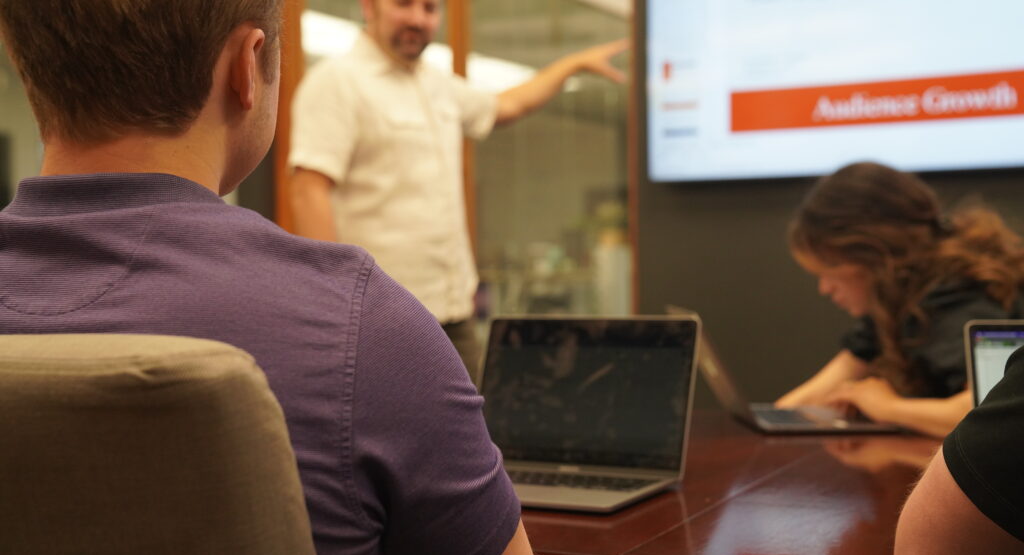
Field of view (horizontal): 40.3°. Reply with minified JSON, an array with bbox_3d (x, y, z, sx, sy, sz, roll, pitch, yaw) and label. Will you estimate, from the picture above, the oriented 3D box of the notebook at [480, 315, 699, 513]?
[{"bbox_3d":[0.041,0.156,1.702,0.304,0.201,0.299,0,2,27],"label":"notebook"}]

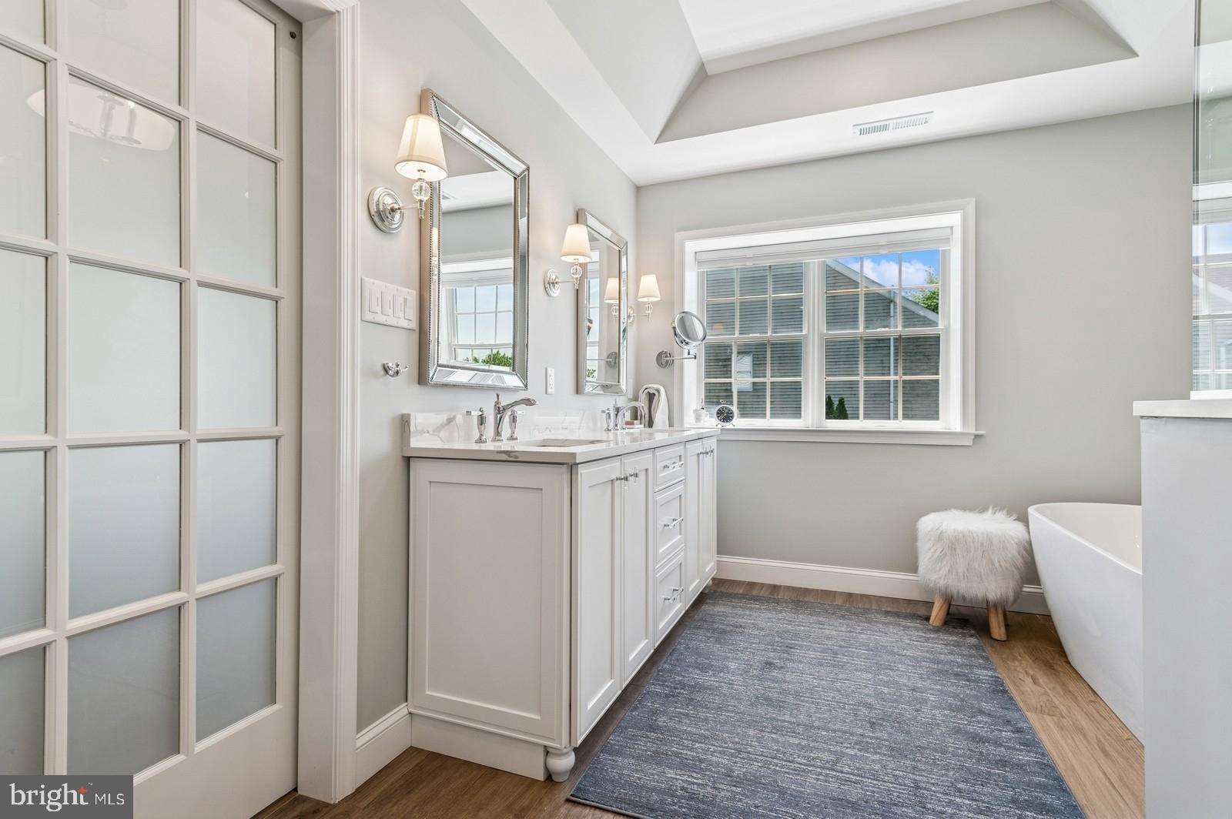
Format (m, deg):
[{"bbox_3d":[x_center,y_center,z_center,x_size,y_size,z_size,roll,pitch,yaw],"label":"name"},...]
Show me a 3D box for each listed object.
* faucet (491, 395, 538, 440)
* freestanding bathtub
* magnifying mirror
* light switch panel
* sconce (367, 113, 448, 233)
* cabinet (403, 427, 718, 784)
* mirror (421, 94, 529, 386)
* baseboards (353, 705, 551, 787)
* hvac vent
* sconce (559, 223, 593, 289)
[{"bbox_3d":[-0.357,0.026,2.037,0.188,0.168,0.052,0,0,22],"label":"faucet"},{"bbox_3d":[1.920,0.723,1.857,0.778,0.586,1.719,0,0,22],"label":"freestanding bathtub"},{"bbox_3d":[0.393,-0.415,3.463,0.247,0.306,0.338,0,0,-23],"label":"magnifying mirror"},{"bbox_3d":[-0.649,-0.296,1.666,0.010,0.119,0.214,0,0,22],"label":"light switch panel"},{"bbox_3d":[-0.565,-0.654,1.612,0.204,0.310,0.139,0,0,22],"label":"sconce"},{"bbox_3d":[-0.017,0.562,2.488,0.576,0.894,1.881,0,0,22],"label":"cabinet"},{"bbox_3d":[-0.474,-0.530,2.060,0.042,0.909,0.590,0,0,22],"label":"mirror"},{"bbox_3d":[-0.441,0.941,1.560,0.472,0.127,0.227,0,0,22],"label":"baseboards"},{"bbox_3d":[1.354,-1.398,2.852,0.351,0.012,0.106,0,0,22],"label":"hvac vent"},{"bbox_3d":[-0.195,-0.665,2.562,0.187,0.308,0.135,0,0,22],"label":"sconce"}]

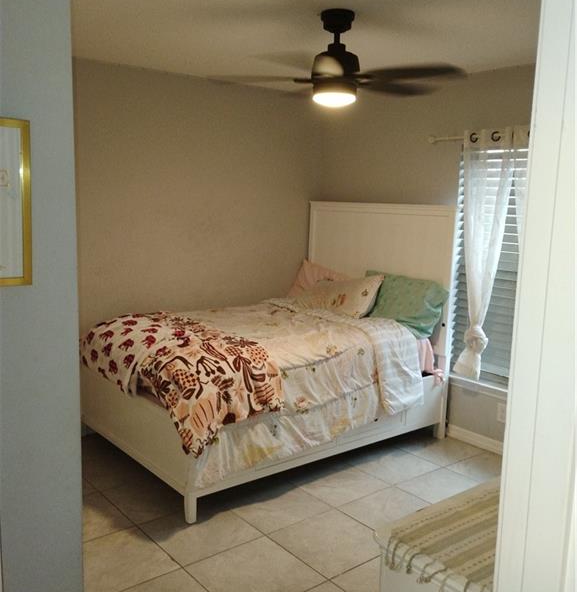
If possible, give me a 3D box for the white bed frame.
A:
[{"bbox_3d":[-0.132,0.178,4.153,2.040,1.600,1.460,-5,11,-38],"label":"white bed frame"}]

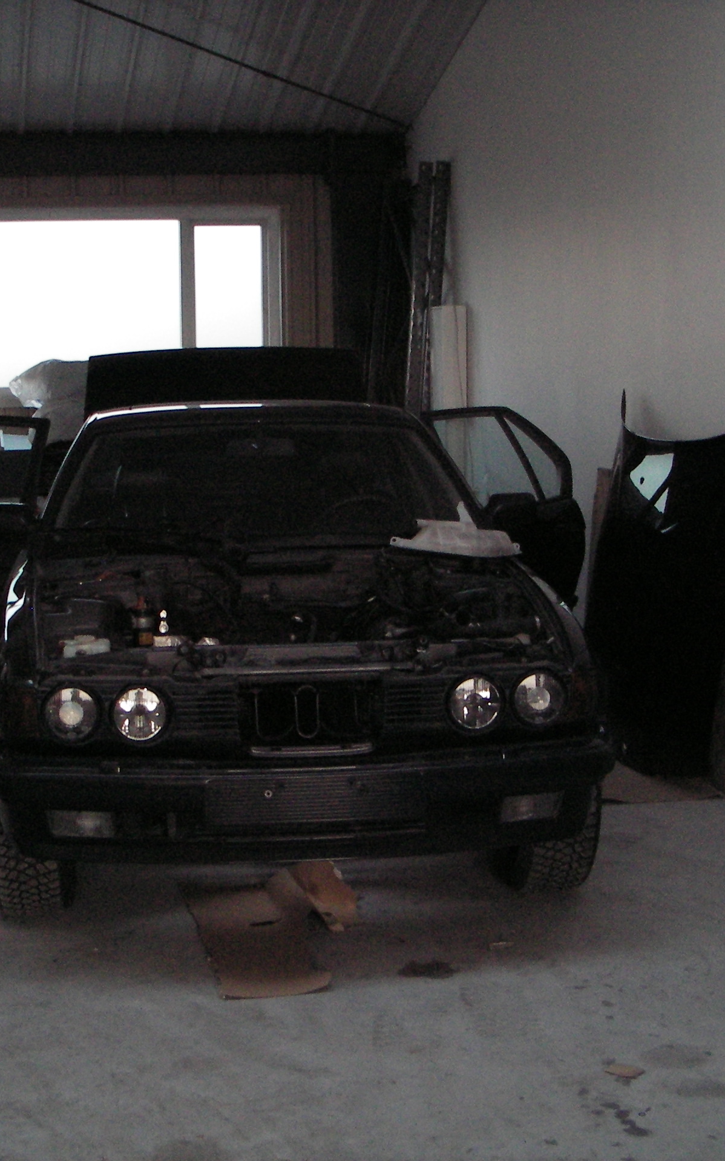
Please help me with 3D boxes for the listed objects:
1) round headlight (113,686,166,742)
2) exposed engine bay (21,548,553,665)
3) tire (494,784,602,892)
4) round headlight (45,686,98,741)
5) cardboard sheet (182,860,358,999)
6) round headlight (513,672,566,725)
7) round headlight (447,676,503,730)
[{"bbox_3d":[-0.545,0.324,4.184,0.136,0.136,0.090,-2,7,-7],"label":"round headlight"},{"bbox_3d":[-0.223,0.163,4.971,1.420,0.400,1.150,-2,7,-7],"label":"exposed engine bay"},{"bbox_3d":[0.532,0.597,5.041,0.226,0.640,0.640,-2,7,-7],"label":"tire"},{"bbox_3d":[-0.723,0.331,4.233,0.145,0.145,0.080,-2,7,-7],"label":"round headlight"},{"bbox_3d":[-0.252,0.917,4.740,0.420,0.090,1.120,-2,7,-12],"label":"cardboard sheet"},{"bbox_3d":[0.445,0.294,4.334,0.136,0.136,0.090,-2,7,-7],"label":"round headlight"},{"bbox_3d":[0.289,0.316,4.367,0.145,0.145,0.080,-2,7,-7],"label":"round headlight"}]

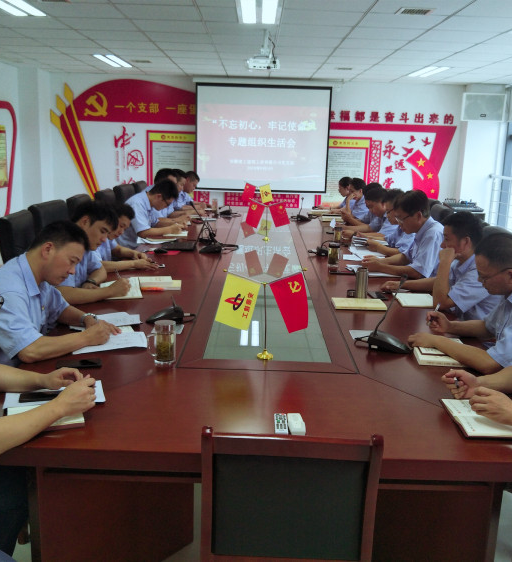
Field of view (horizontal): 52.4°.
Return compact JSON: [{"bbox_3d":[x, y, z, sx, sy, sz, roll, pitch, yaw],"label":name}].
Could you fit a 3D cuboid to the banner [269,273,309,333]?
[{"bbox_3d":[0.131,0.087,2.100,0.160,0.240,0.030,2,14,0],"label":"banner"}]

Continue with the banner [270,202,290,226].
[{"bbox_3d":[0.221,-0.597,4.753,0.140,0.210,0.025,-17,14,5],"label":"banner"}]

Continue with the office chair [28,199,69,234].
[{"bbox_3d":[-1.200,-0.014,3.910,0.650,1.120,0.600,3,14,6],"label":"office chair"}]

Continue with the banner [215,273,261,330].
[{"bbox_3d":[-0.080,0.092,2.180,0.143,0.210,0.025,17,15,-4],"label":"banner"}]

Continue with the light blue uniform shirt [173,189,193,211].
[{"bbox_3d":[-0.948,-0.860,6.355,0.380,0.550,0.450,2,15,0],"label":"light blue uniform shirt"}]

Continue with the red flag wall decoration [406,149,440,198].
[{"bbox_3d":[2.578,-1.616,8.000,0.540,0.800,0.030,2,13,0],"label":"red flag wall decoration"}]

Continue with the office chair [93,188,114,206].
[{"bbox_3d":[-1.171,-0.317,5.081,0.650,1.100,0.600,3,14,4],"label":"office chair"}]

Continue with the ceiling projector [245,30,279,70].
[{"bbox_3d":[0.072,-1.927,4.348,0.280,0.320,0.260,2,15,0],"label":"ceiling projector"}]

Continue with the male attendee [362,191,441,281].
[{"bbox_3d":[1.029,0.013,3.714,0.680,1.310,0.520,1,14,-2],"label":"male attendee"}]

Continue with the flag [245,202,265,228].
[{"bbox_3d":[-0.005,-0.599,4.680,0.165,0.240,0.030,2,14,0],"label":"flag"}]

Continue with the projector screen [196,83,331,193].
[{"bbox_3d":[0.105,-2.161,7.935,2.050,1.570,0.050,2,15,0],"label":"projector screen"}]

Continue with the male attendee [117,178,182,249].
[{"bbox_3d":[-0.939,-0.265,4.723,0.680,1.275,0.500,2,15,0],"label":"male attendee"}]

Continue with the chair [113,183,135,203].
[{"bbox_3d":[-1.159,-0.496,5.748,0.650,1.100,0.600,3,14,3],"label":"chair"}]

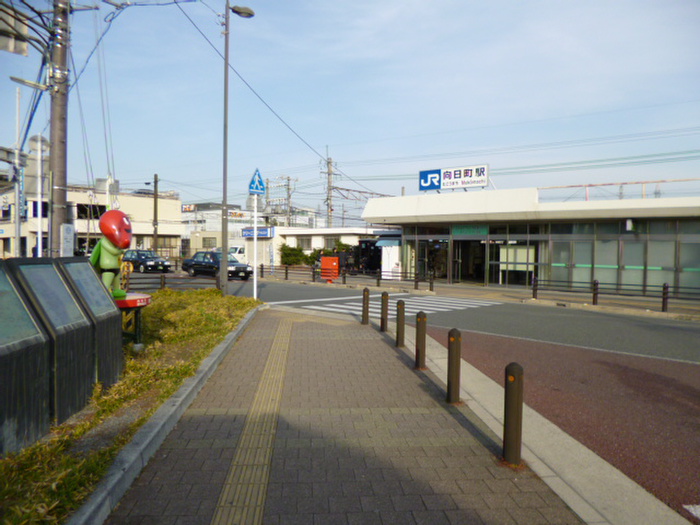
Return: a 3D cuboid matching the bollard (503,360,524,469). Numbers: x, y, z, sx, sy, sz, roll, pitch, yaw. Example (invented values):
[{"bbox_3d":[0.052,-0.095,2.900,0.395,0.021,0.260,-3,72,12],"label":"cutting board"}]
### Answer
[{"bbox_3d":[1.290,1.175,3.820,0.140,0.780,0.140,1,1,0],"label":"bollard"}]

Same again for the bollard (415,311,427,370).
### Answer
[{"bbox_3d":[1.007,1.096,6.849,0.135,0.800,0.135,1,2,-5],"label":"bollard"}]

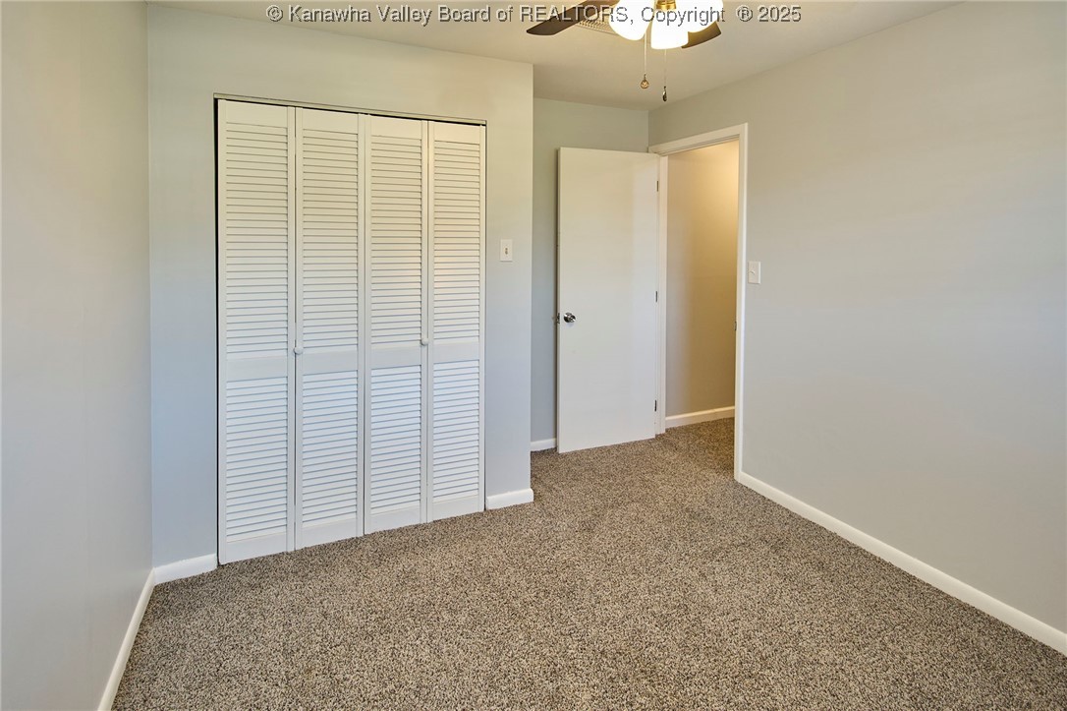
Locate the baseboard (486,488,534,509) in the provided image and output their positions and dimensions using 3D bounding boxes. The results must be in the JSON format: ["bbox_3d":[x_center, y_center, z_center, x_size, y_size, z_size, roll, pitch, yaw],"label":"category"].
[{"bbox_3d":[-0.125,0.781,2.723,0.270,0.075,0.020,-2,5,-24],"label":"baseboard"}]

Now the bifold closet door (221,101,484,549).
[{"bbox_3d":[-0.846,-0.138,2.520,1.225,2.030,0.060,-2,5,-25],"label":"bifold closet door"}]

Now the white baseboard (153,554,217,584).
[{"bbox_3d":[-1.478,0.908,2.140,0.230,0.075,0.020,-2,5,-24],"label":"white baseboard"}]

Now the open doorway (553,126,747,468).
[{"bbox_3d":[0.732,-0.353,3.200,0.780,2.100,0.920,-2,6,-25],"label":"open doorway"}]

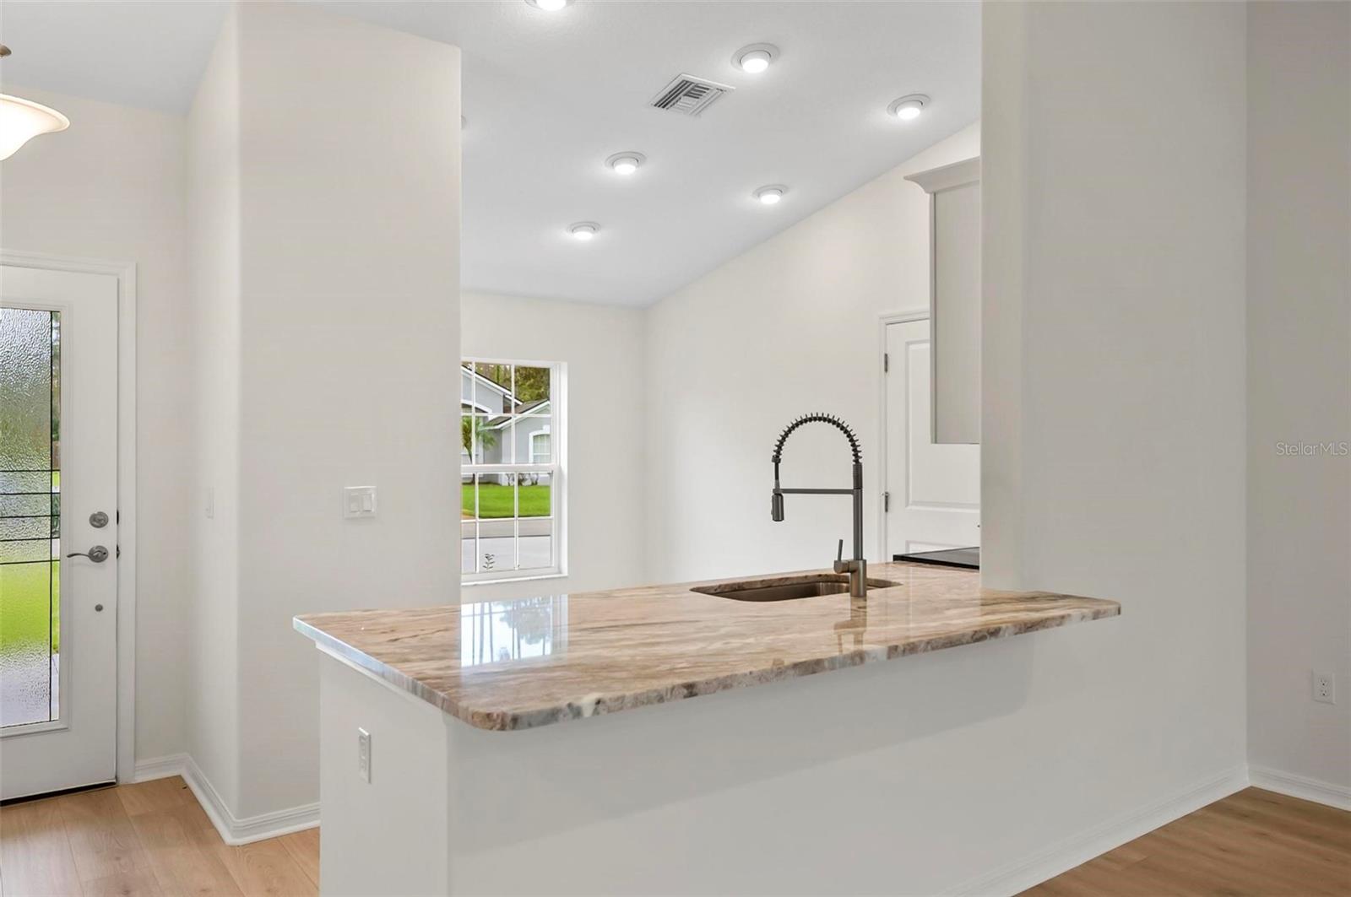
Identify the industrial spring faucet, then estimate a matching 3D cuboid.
[{"bbox_3d":[0.432,0.166,2.735,0.285,0.553,0.096,0,0,17],"label":"industrial spring faucet"}]

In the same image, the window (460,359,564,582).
[{"bbox_3d":[-1.197,0.144,6.098,1.000,1.500,0.090,0,0,-37],"label":"window"}]

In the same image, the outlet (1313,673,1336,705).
[{"bbox_3d":[2.476,0.911,3.437,0.010,0.117,0.070,0,0,-37],"label":"outlet"}]

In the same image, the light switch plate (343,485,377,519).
[{"bbox_3d":[-1.171,0.201,3.343,0.118,0.115,0.010,0,0,-37],"label":"light switch plate"}]

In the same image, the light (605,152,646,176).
[{"bbox_3d":[-0.241,-1.396,4.431,0.197,0.050,0.197,-6,-9,-1],"label":"light"}]

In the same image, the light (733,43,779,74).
[{"bbox_3d":[0.332,-1.574,3.669,0.197,0.050,0.197,-6,-9,-1],"label":"light"}]

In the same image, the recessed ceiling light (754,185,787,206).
[{"bbox_3d":[0.532,-1.398,4.981,0.197,0.050,0.197,-6,-9,-1],"label":"recessed ceiling light"}]

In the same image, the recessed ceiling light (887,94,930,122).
[{"bbox_3d":[1.094,-1.579,4.192,0.197,0.050,0.197,-6,-9,-1],"label":"recessed ceiling light"}]

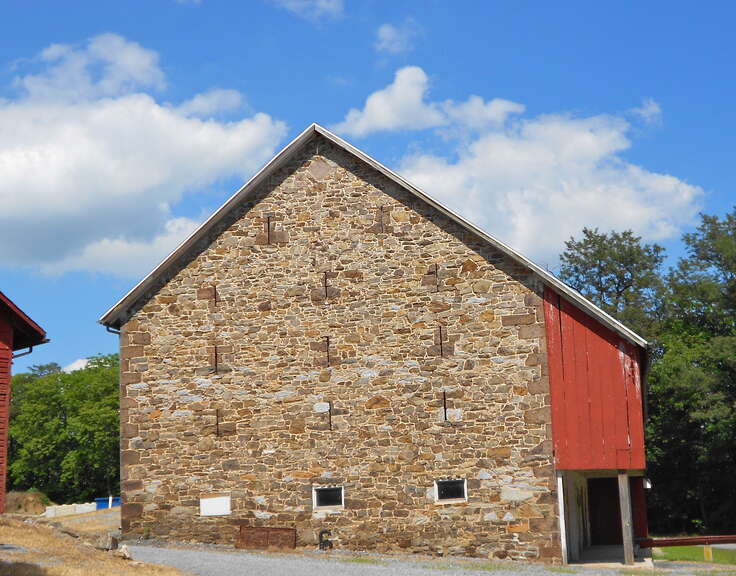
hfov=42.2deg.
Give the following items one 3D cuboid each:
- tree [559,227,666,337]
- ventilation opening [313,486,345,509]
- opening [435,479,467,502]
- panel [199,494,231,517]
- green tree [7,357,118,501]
[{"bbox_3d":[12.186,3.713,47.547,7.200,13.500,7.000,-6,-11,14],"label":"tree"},{"bbox_3d":[-0.960,5.093,23.192,0.740,0.550,0.130,-4,-11,4],"label":"ventilation opening"},{"bbox_3d":[1.989,4.883,23.002,0.750,0.550,0.150,-4,-11,4],"label":"opening"},{"bbox_3d":[-3.747,5.339,23.363,0.750,0.490,0.120,-4,-11,4],"label":"panel"},{"bbox_3d":[-16.886,7.847,52.905,7.000,8.800,6.500,1,-11,-18],"label":"green tree"}]

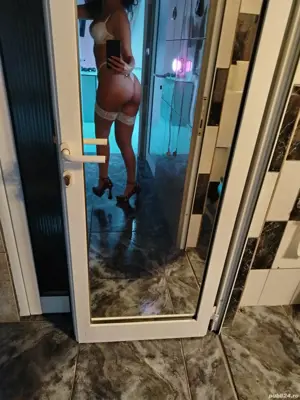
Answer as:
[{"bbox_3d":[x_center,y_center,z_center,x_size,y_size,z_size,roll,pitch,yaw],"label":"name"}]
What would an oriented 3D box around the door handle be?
[{"bbox_3d":[-0.201,-0.134,0.829,0.137,0.058,0.072,1,28,-8],"label":"door handle"}]

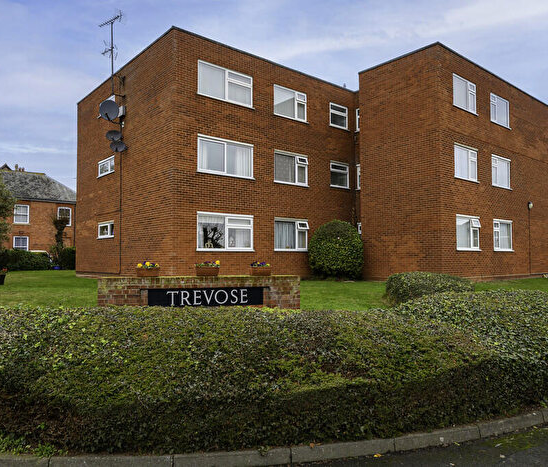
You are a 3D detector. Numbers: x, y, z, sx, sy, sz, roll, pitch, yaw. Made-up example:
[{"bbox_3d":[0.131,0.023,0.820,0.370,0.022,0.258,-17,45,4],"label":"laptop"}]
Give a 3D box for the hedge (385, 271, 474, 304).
[{"bbox_3d":[3.310,1.168,10.000,1.700,0.680,1.150,-1,-3,14],"label":"hedge"}]

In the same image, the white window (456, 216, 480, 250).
[{"bbox_3d":[6.984,0.006,16.828,1.775,1.254,0.120,2,-4,-41],"label":"white window"}]

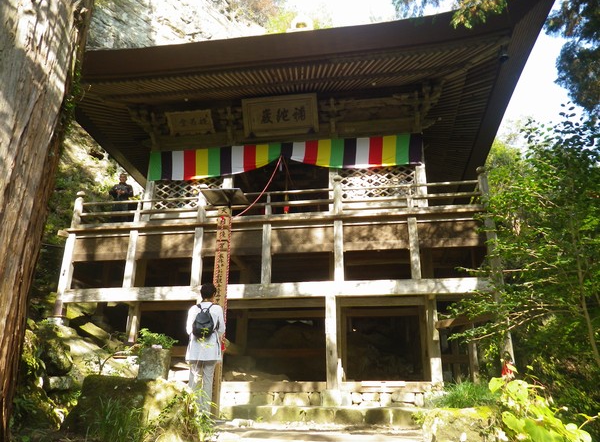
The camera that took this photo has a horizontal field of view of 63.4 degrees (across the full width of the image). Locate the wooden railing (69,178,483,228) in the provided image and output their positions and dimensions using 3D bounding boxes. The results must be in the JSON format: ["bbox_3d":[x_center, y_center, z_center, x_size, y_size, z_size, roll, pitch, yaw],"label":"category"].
[{"bbox_3d":[-0.735,-0.340,10.287,8.844,0.632,0.220,-3,-20,8],"label":"wooden railing"}]

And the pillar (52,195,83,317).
[{"bbox_3d":[-5.004,0.671,10.627,0.180,2.823,0.180,-3,-20,8],"label":"pillar"}]

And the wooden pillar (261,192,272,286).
[{"bbox_3d":[-0.685,0.352,10.022,0.160,1.909,0.160,-3,-20,8],"label":"wooden pillar"}]

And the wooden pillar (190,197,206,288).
[{"bbox_3d":[-2.110,0.444,10.227,0.155,1.943,0.155,-3,-20,8],"label":"wooden pillar"}]

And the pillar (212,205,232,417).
[{"bbox_3d":[-1.103,1.147,6.722,0.150,2.908,0.150,-3,-20,8],"label":"pillar"}]

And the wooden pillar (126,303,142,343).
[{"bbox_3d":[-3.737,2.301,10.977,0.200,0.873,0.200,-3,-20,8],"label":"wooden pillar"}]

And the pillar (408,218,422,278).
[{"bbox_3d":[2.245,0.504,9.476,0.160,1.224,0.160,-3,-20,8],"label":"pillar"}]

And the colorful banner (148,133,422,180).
[{"bbox_3d":[-0.466,-1.508,11.678,6.696,0.803,0.120,-3,-20,8],"label":"colorful banner"}]

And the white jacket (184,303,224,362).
[{"bbox_3d":[-1.216,1.404,6.214,0.470,0.724,0.330,0,-20,2],"label":"white jacket"}]

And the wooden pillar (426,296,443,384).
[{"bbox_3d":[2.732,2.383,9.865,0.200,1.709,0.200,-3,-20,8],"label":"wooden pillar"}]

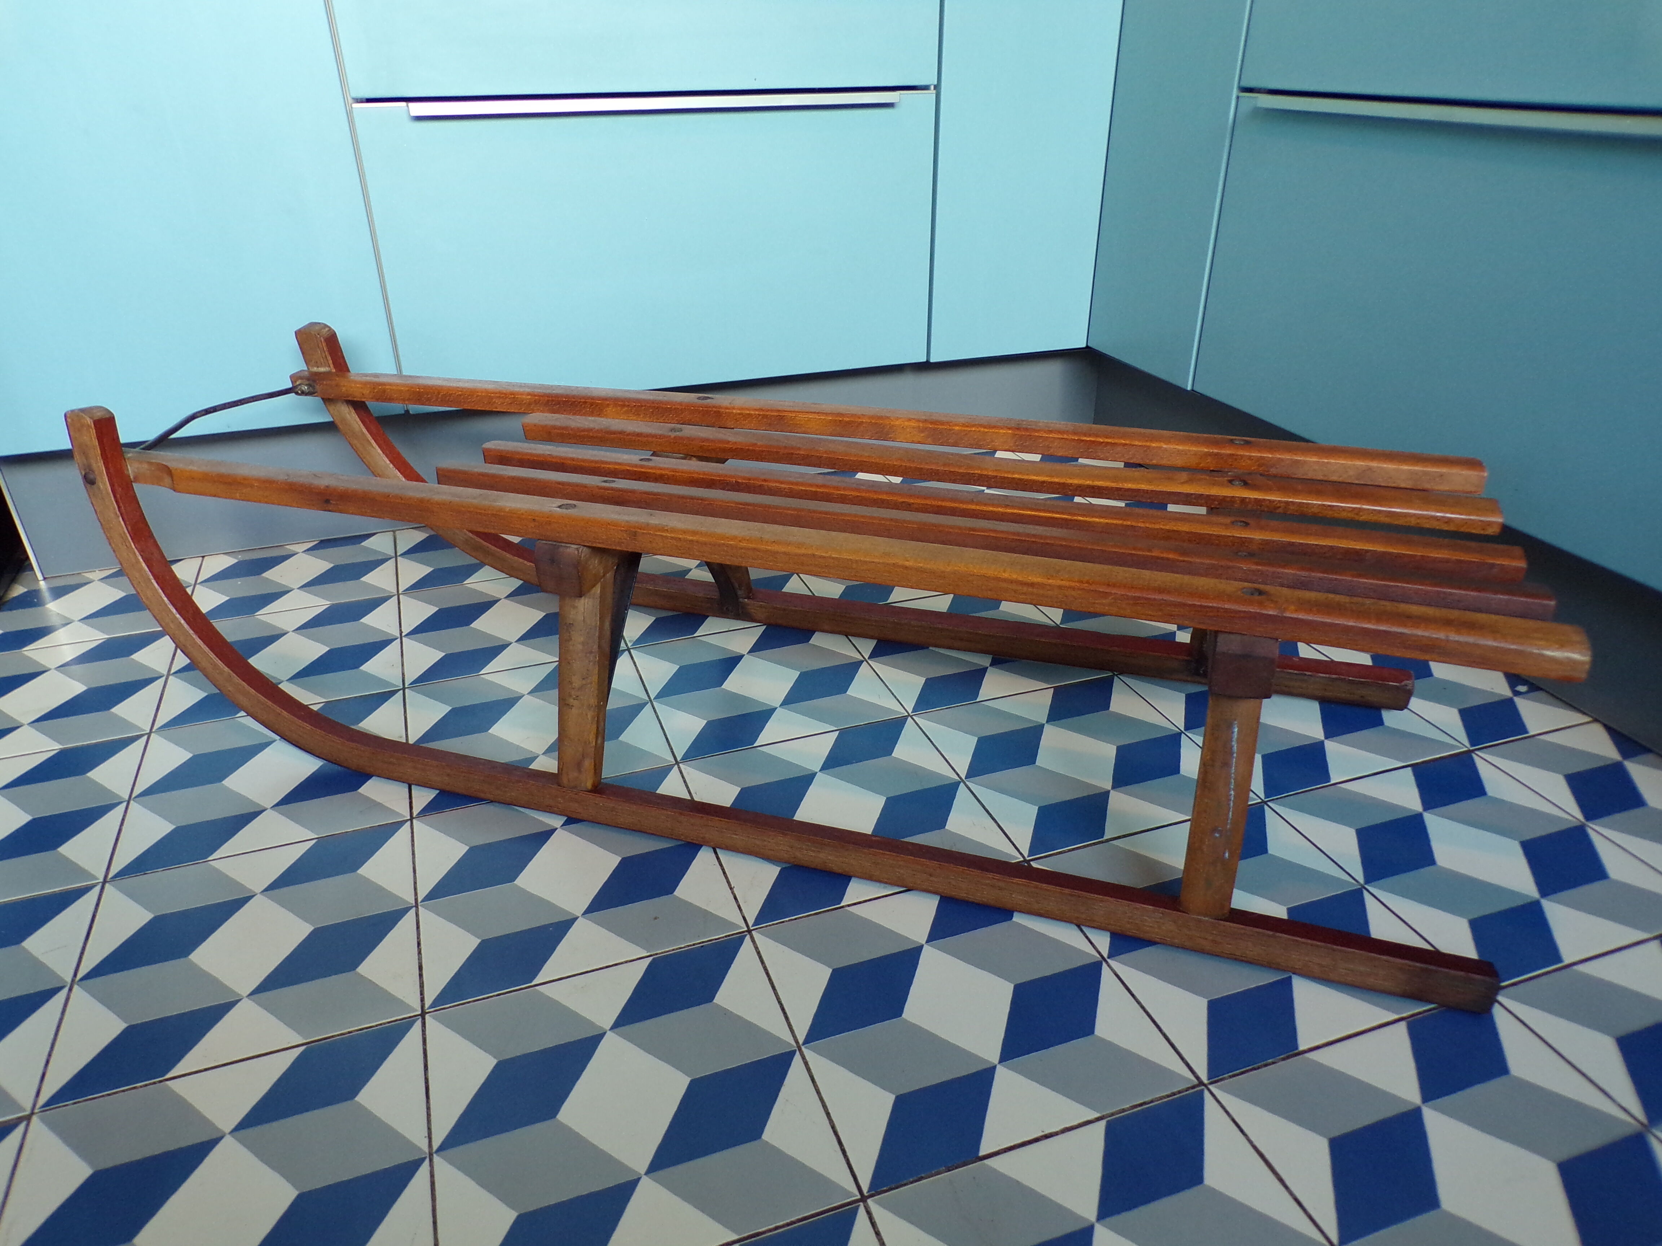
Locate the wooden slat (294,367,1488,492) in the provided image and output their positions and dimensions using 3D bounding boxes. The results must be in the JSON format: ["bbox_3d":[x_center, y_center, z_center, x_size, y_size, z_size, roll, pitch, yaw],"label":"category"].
[{"bbox_3d":[-0.011,-0.168,0.961,1.005,0.018,0.032,7,33,14],"label":"wooden slat"}]

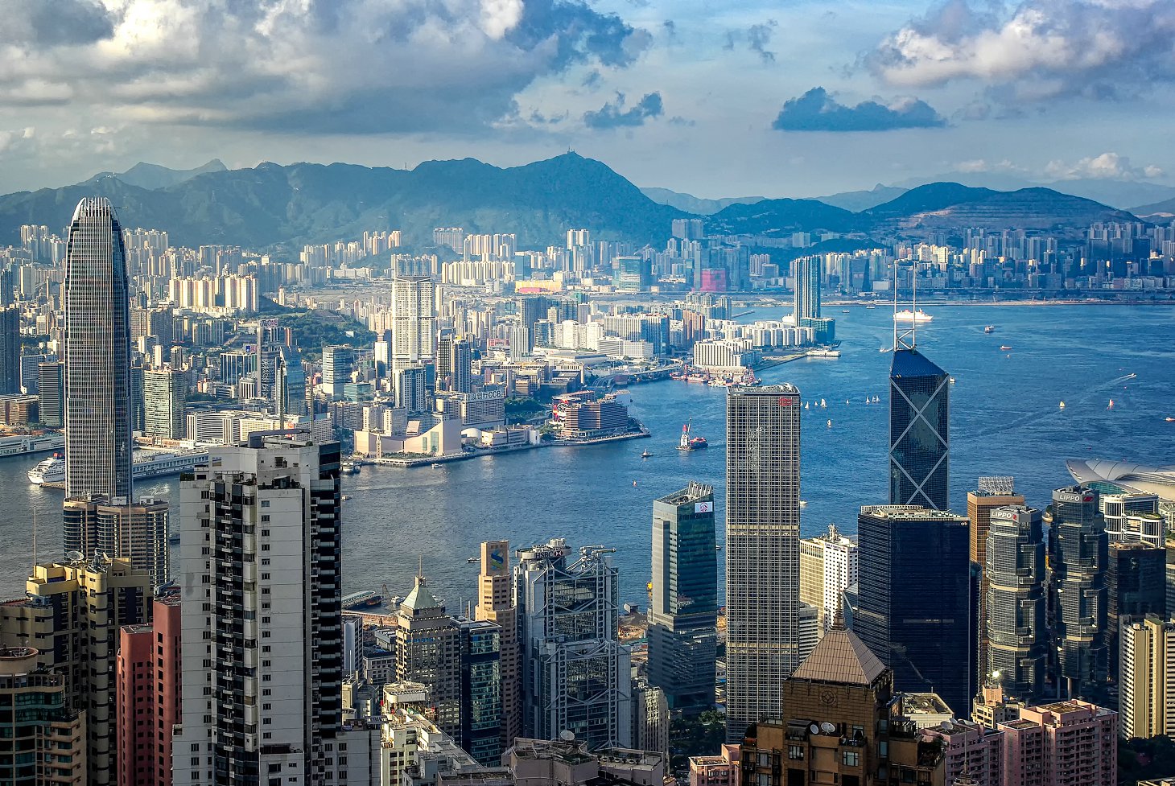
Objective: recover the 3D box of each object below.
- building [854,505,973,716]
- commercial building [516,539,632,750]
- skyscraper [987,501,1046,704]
[{"bbox_3d":[211.600,178.200,1270.900,59.000,203.000,44.000,-1,5,-9],"label":"building"},{"bbox_3d":[-9.000,191.500,1326.500,62.000,180.000,52.000,-2,6,-25],"label":"commercial building"},{"bbox_3d":[332.700,174.400,1526.000,37.000,176.000,37.000,-4,6,-43],"label":"skyscraper"}]

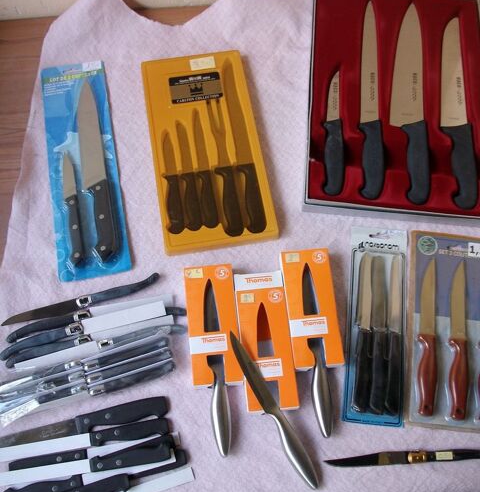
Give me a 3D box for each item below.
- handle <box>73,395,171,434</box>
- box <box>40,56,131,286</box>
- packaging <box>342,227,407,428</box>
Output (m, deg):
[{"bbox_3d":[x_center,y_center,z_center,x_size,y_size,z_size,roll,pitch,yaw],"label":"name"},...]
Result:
[{"bbox_3d":[-0.146,0.214,0.751,0.120,0.016,0.029,-11,70,-6],"label":"handle"},{"bbox_3d":[-0.234,-0.126,0.876,0.099,0.024,0.358,-10,70,-5],"label":"box"},{"bbox_3d":[0.188,0.099,0.806,0.080,0.020,0.275,7,69,1],"label":"packaging"}]

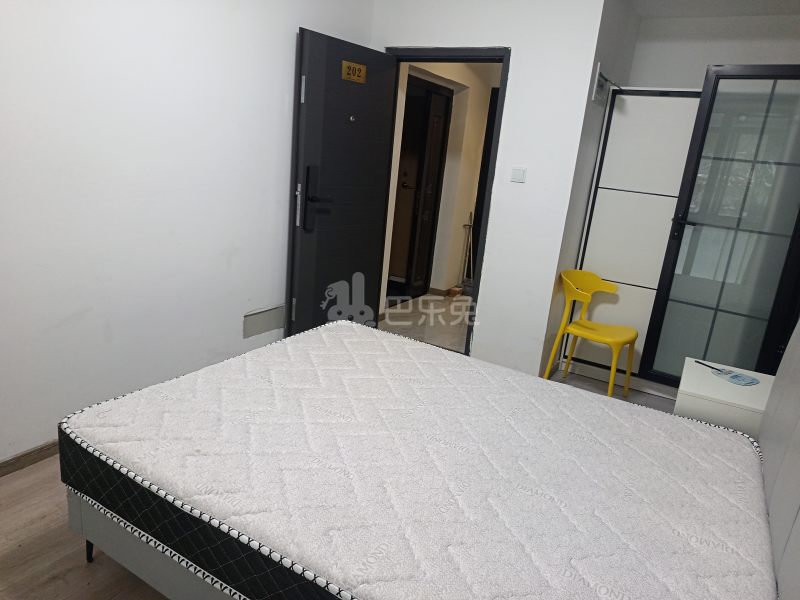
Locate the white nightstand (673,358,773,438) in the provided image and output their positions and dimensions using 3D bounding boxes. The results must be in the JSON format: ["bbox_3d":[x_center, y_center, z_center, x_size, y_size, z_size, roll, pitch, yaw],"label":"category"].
[{"bbox_3d":[1.469,0.625,2.548,0.420,0.510,0.520,14,18,28],"label":"white nightstand"}]

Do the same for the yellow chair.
[{"bbox_3d":[1.186,0.229,3.375,0.460,0.770,0.455,17,19,35],"label":"yellow chair"}]

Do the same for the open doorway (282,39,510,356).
[{"bbox_3d":[-0.032,-0.525,3.431,0.900,2.050,0.980,15,19,29],"label":"open doorway"}]

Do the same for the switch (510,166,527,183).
[{"bbox_3d":[0.694,-0.729,3.234,0.087,0.087,0.011,14,18,28],"label":"switch"}]

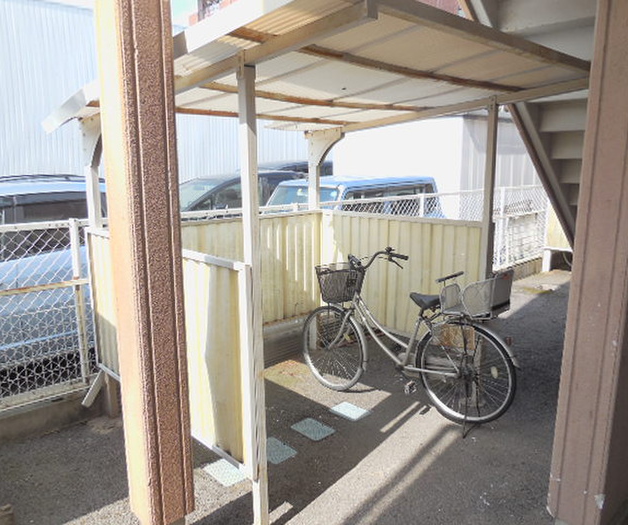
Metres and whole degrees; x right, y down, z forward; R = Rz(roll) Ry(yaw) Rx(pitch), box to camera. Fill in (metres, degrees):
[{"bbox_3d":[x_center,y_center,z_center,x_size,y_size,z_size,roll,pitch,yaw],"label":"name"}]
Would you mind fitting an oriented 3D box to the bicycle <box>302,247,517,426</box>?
[{"bbox_3d":[0.553,0.494,3.539,1.810,1.100,0.560,9,15,41],"label":"bicycle"}]

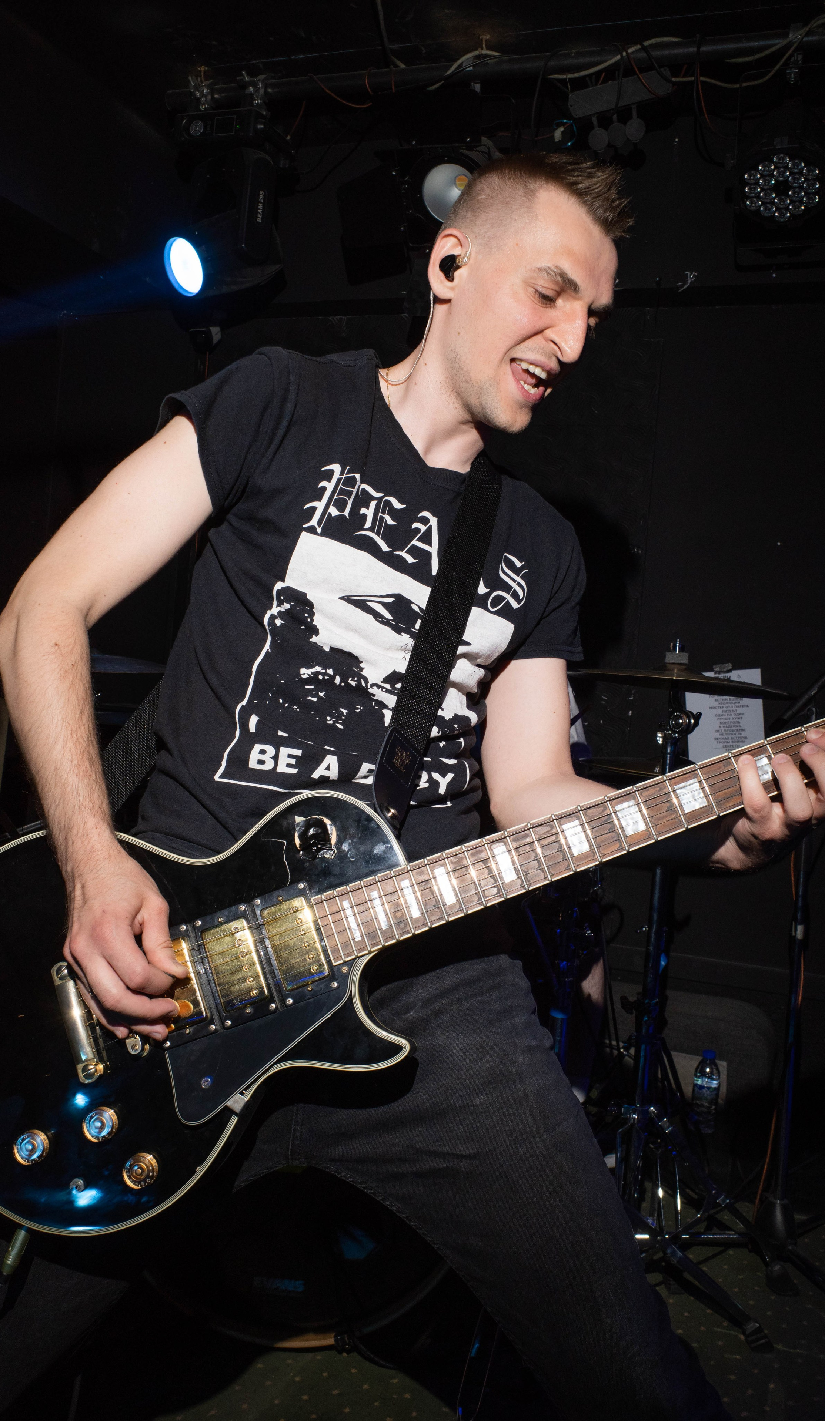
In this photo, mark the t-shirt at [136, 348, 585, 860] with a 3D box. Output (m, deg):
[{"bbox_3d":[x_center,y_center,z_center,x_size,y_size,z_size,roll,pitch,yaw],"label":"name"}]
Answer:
[{"bbox_3d":[-0.067,-0.073,1.080,0.450,0.570,0.260,14,4,-24],"label":"t-shirt"}]

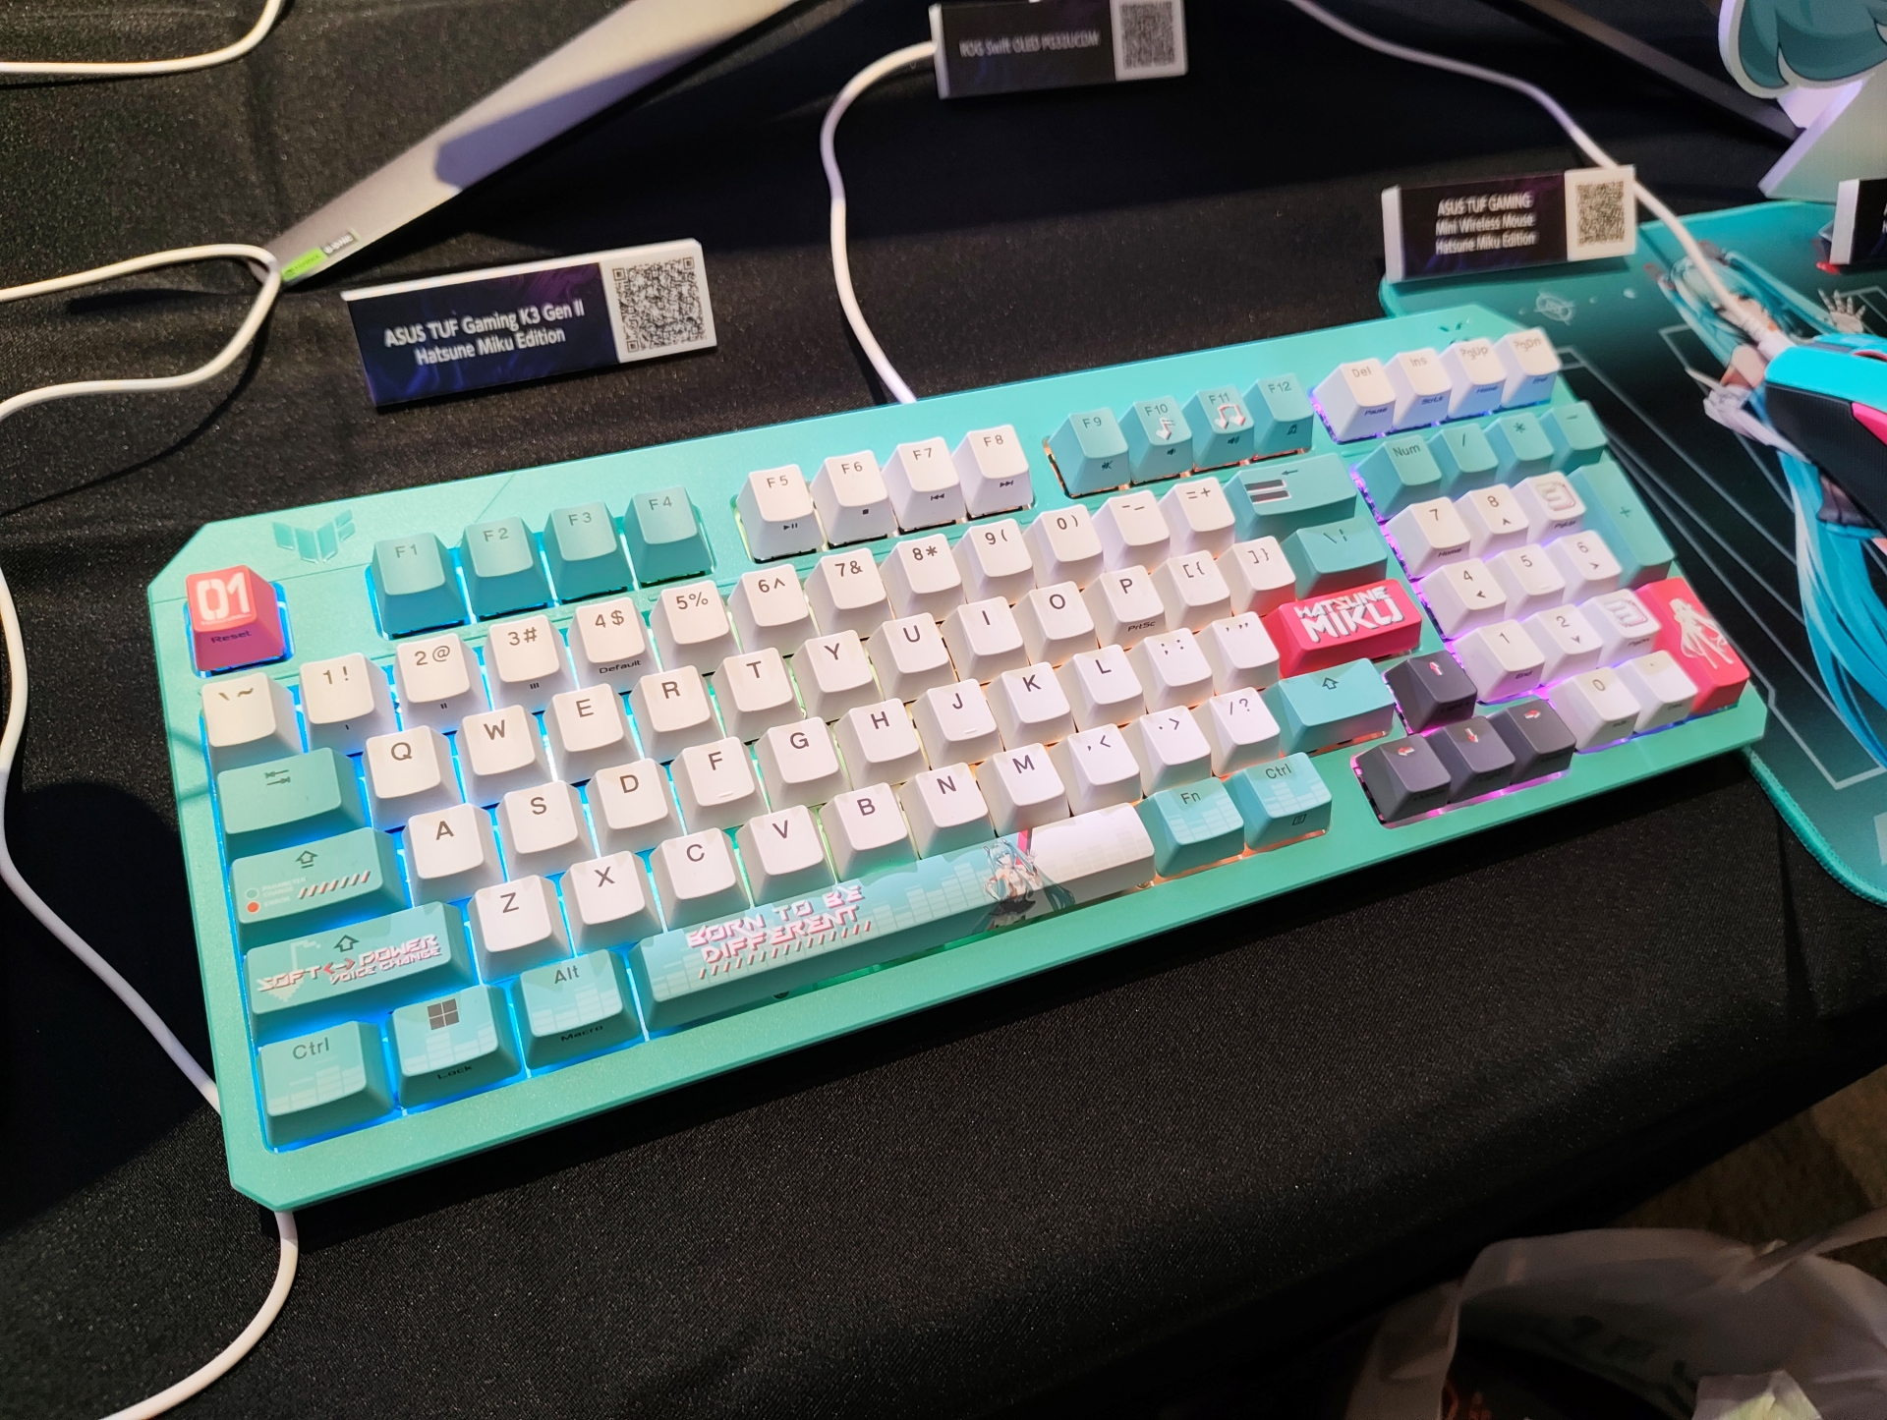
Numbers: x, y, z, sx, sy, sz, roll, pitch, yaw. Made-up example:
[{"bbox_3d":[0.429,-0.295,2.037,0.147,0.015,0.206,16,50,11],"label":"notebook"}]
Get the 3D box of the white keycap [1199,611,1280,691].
[{"bbox_3d":[0.075,-0.014,0.327,0.018,0.009,0.018,-14,68,-17],"label":"white keycap"}]

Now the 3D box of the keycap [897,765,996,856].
[{"bbox_3d":[0.001,0.021,0.295,0.018,0.009,0.018,-14,69,-17],"label":"keycap"}]

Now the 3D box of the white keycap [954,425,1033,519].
[{"bbox_3d":[0.013,-0.062,0.335,0.018,0.012,0.018,-14,69,-17],"label":"white keycap"}]

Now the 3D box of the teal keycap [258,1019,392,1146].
[{"bbox_3d":[-0.118,0.070,0.248,0.023,0.010,0.018,-14,67,-17],"label":"teal keycap"}]

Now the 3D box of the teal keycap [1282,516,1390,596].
[{"bbox_3d":[0.104,-0.041,0.345,0.028,0.008,0.018,-14,69,-17],"label":"teal keycap"}]

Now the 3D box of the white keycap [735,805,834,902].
[{"bbox_3d":[-0.034,0.031,0.284,0.018,0.010,0.018,-14,68,-17],"label":"white keycap"}]

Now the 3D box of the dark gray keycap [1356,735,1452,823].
[{"bbox_3d":[0.114,0.016,0.320,0.018,0.010,0.018,-14,68,-17],"label":"dark gray keycap"}]

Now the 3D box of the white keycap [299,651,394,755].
[{"bbox_3d":[-0.128,-0.001,0.279,0.018,0.012,0.018,-14,68,-17],"label":"white keycap"}]

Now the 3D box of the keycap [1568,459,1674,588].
[{"bbox_3d":[0.190,-0.052,0.367,0.018,0.009,0.037,-14,69,-17],"label":"keycap"}]

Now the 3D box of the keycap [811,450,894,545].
[{"bbox_3d":[-0.022,-0.053,0.325,0.018,0.012,0.018,-14,68,-17],"label":"keycap"}]

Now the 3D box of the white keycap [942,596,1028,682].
[{"bbox_3d":[0.011,-0.017,0.315,0.018,0.010,0.018,-14,68,-17],"label":"white keycap"}]

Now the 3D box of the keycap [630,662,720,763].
[{"bbox_3d":[-0.059,0.001,0.293,0.018,0.009,0.018,-14,68,-17],"label":"keycap"}]

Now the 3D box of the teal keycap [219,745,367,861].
[{"bbox_3d":[-0.135,0.019,0.269,0.028,0.009,0.018,-14,68,-17],"label":"teal keycap"}]

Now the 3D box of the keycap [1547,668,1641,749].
[{"bbox_3d":[0.170,-0.002,0.339,0.018,0.010,0.018,-14,68,-17],"label":"keycap"}]

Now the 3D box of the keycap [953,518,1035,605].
[{"bbox_3d":[0.014,-0.036,0.324,0.018,0.012,0.018,-14,68,-17],"label":"keycap"}]

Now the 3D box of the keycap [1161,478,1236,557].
[{"bbox_3d":[0.067,-0.050,0.340,0.018,0.010,0.018,-14,69,-17],"label":"keycap"}]

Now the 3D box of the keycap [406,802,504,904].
[{"bbox_3d":[-0.102,0.029,0.271,0.018,0.008,0.018,-14,69,-17],"label":"keycap"}]

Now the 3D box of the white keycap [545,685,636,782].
[{"bbox_3d":[-0.077,0.005,0.288,0.018,0.009,0.018,-14,69,-17],"label":"white keycap"}]

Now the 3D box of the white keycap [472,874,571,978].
[{"bbox_3d":[-0.087,0.044,0.267,0.018,0.010,0.018,-14,68,-17],"label":"white keycap"}]

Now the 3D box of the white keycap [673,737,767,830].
[{"bbox_3d":[-0.049,0.016,0.288,0.018,0.008,0.018,-14,69,-17],"label":"white keycap"}]

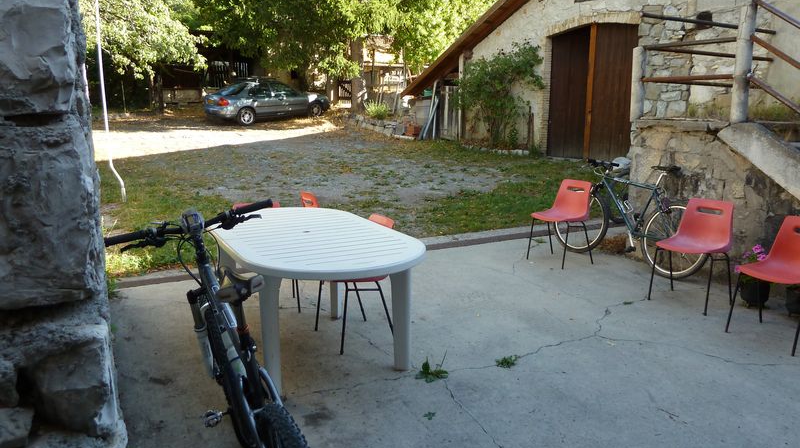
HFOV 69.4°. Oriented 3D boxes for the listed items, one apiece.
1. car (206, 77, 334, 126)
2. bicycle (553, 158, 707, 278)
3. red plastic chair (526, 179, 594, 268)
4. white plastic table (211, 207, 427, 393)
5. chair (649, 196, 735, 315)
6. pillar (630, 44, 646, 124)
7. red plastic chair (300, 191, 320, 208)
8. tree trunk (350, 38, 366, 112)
[{"bbox_3d":[-4.557,-4.306,20.248,4.500,1.440,1.750,-15,19,-40],"label":"car"},{"bbox_3d":[2.119,-0.090,5.399,0.549,0.960,1.691,-8,14,-34],"label":"bicycle"},{"bbox_3d":[1.531,-0.013,5.497,0.431,0.769,0.465,-8,14,-34],"label":"red plastic chair"},{"bbox_3d":[-0.547,0.411,3.468,0.996,0.730,1.779,-6,13,-28],"label":"white plastic table"},{"bbox_3d":[2.208,0.220,4.336,0.431,0.769,0.465,-8,14,-37],"label":"chair"},{"bbox_3d":[2.402,-1.405,5.820,0.130,0.765,0.130,9,14,37],"label":"pillar"},{"bbox_3d":[-0.590,0.082,5.013,0.431,0.769,0.465,-6,13,-29],"label":"red plastic chair"},{"bbox_3d":[-1.336,-4.813,18.600,0.450,2.500,0.450,0,11,0],"label":"tree trunk"}]

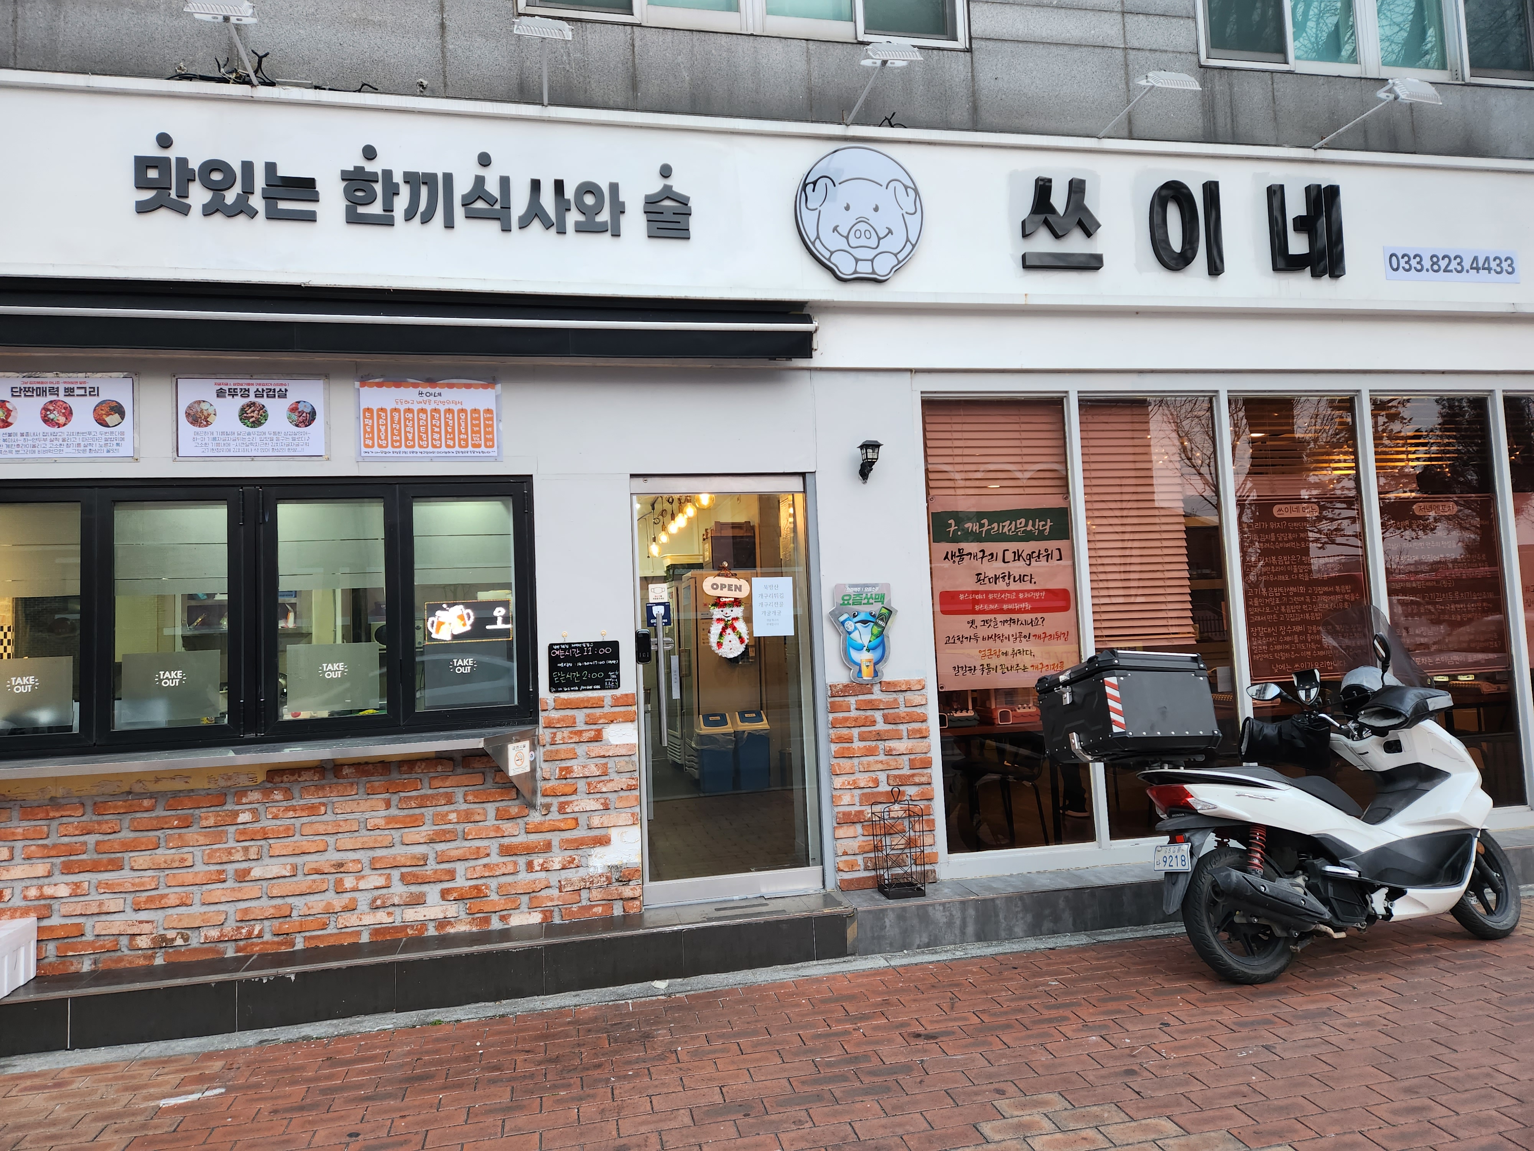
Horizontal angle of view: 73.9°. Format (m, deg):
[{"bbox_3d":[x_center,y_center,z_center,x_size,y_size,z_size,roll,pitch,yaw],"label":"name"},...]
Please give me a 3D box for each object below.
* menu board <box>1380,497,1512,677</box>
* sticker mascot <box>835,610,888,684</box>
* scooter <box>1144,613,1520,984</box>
[{"bbox_3d":[3.939,0.044,5.925,0.790,1.036,0.020,-2,-4,-11],"label":"menu board"},{"bbox_3d":[0.483,0.352,5.136,0.270,0.365,0.025,-2,-4,-12],"label":"sticker mascot"},{"bbox_3d":[2.491,0.908,4.398,1.950,1.450,0.780,-1,-5,-18],"label":"scooter"}]

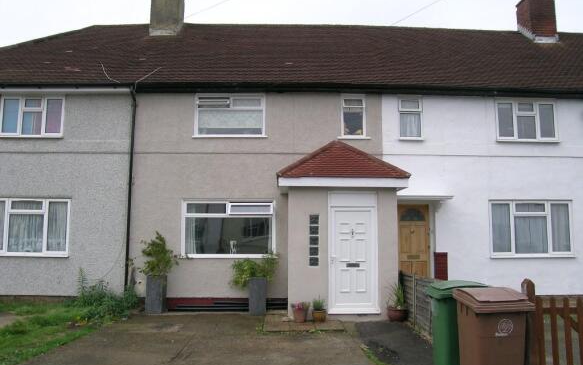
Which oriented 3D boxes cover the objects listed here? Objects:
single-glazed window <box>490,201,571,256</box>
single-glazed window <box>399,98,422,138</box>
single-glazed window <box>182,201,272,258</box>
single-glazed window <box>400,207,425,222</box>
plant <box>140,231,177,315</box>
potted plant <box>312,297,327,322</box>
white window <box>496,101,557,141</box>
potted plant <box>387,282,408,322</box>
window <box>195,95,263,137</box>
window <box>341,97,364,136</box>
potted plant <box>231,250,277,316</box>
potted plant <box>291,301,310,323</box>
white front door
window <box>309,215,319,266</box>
[{"bbox_3d":[5.330,1.038,10.557,1.825,1.242,0.100,0,-7,-2],"label":"single-glazed window"},{"bbox_3d":[2.711,-1.447,10.776,0.530,0.966,0.100,0,-7,-2],"label":"single-glazed window"},{"bbox_3d":[-1.364,1.019,10.368,2.024,1.241,0.100,0,-7,-2],"label":"single-glazed window"},{"bbox_3d":[2.705,0.715,10.541,0.539,0.357,0.050,0,-6,-1],"label":"single-glazed window"},{"bbox_3d":[-2.728,1.851,9.745,0.781,1.708,0.560,0,-6,-1],"label":"plant"},{"bbox_3d":[0.524,2.365,8.831,0.263,0.451,0.260,0,-6,-1],"label":"potted plant"},{"bbox_3d":[5.391,-1.411,10.848,1.376,0.973,0.100,0,-7,-2],"label":"white window"},{"bbox_3d":[1.986,2.252,8.833,0.414,0.745,0.420,0,-6,-1],"label":"potted plant"},{"bbox_3d":[-1.368,-1.478,10.440,1.542,0.947,0.100,0,-6,-1],"label":"window"},{"bbox_3d":[1.410,-1.476,10.742,0.558,0.964,0.100,0,-7,-2],"label":"window"},{"bbox_3d":[-0.754,2.067,9.622,0.978,1.264,0.600,0,-6,-1],"label":"potted plant"},{"bbox_3d":[0.173,2.414,8.836,0.366,0.384,0.340,0,-7,-2],"label":"potted plant"},{"bbox_3d":[1.202,1.510,9.224,0.957,2.076,0.100,0,-7,-2],"label":"white front door"},{"bbox_3d":[0.443,1.139,9.247,0.195,0.997,0.100,0,-7,-2],"label":"window"}]

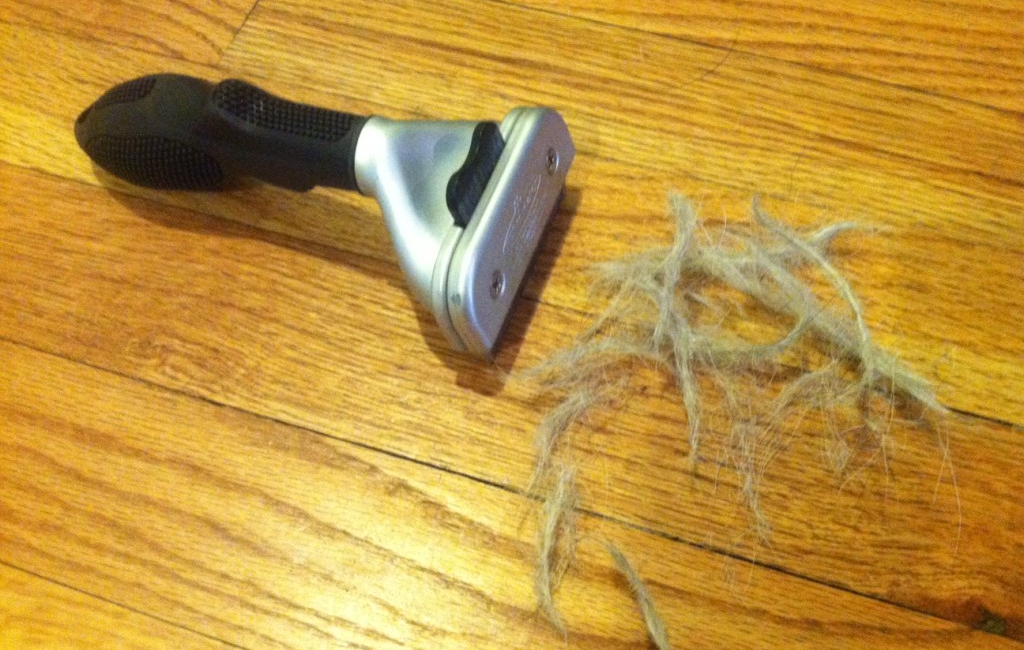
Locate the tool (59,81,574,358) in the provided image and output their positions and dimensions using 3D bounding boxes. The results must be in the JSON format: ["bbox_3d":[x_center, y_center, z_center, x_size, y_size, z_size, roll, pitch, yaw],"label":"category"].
[{"bbox_3d":[-0.059,-0.046,0.293,0.147,0.047,0.073,16,60,11],"label":"tool"}]

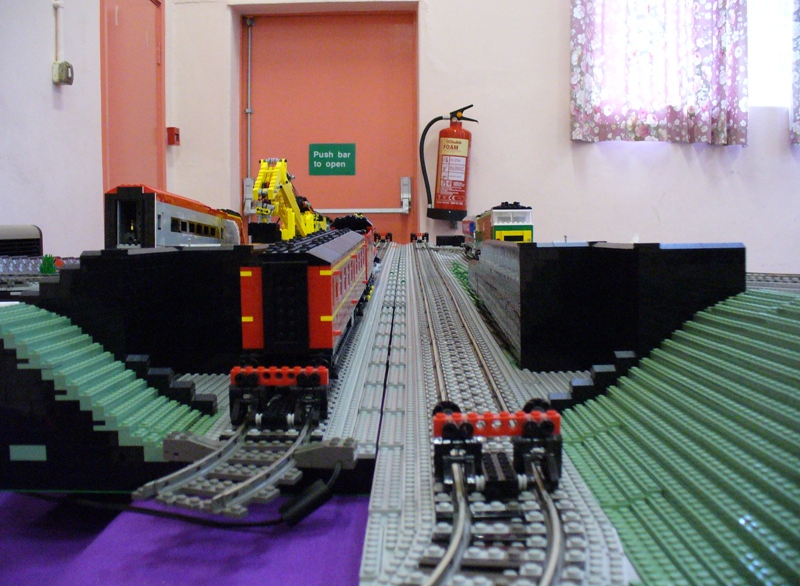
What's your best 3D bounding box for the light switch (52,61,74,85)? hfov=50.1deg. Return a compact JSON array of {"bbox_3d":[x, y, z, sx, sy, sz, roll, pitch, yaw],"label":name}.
[{"bbox_3d":[-1.313,-0.855,3.326,0.056,0.088,0.080,1,6,5],"label":"light switch"}]

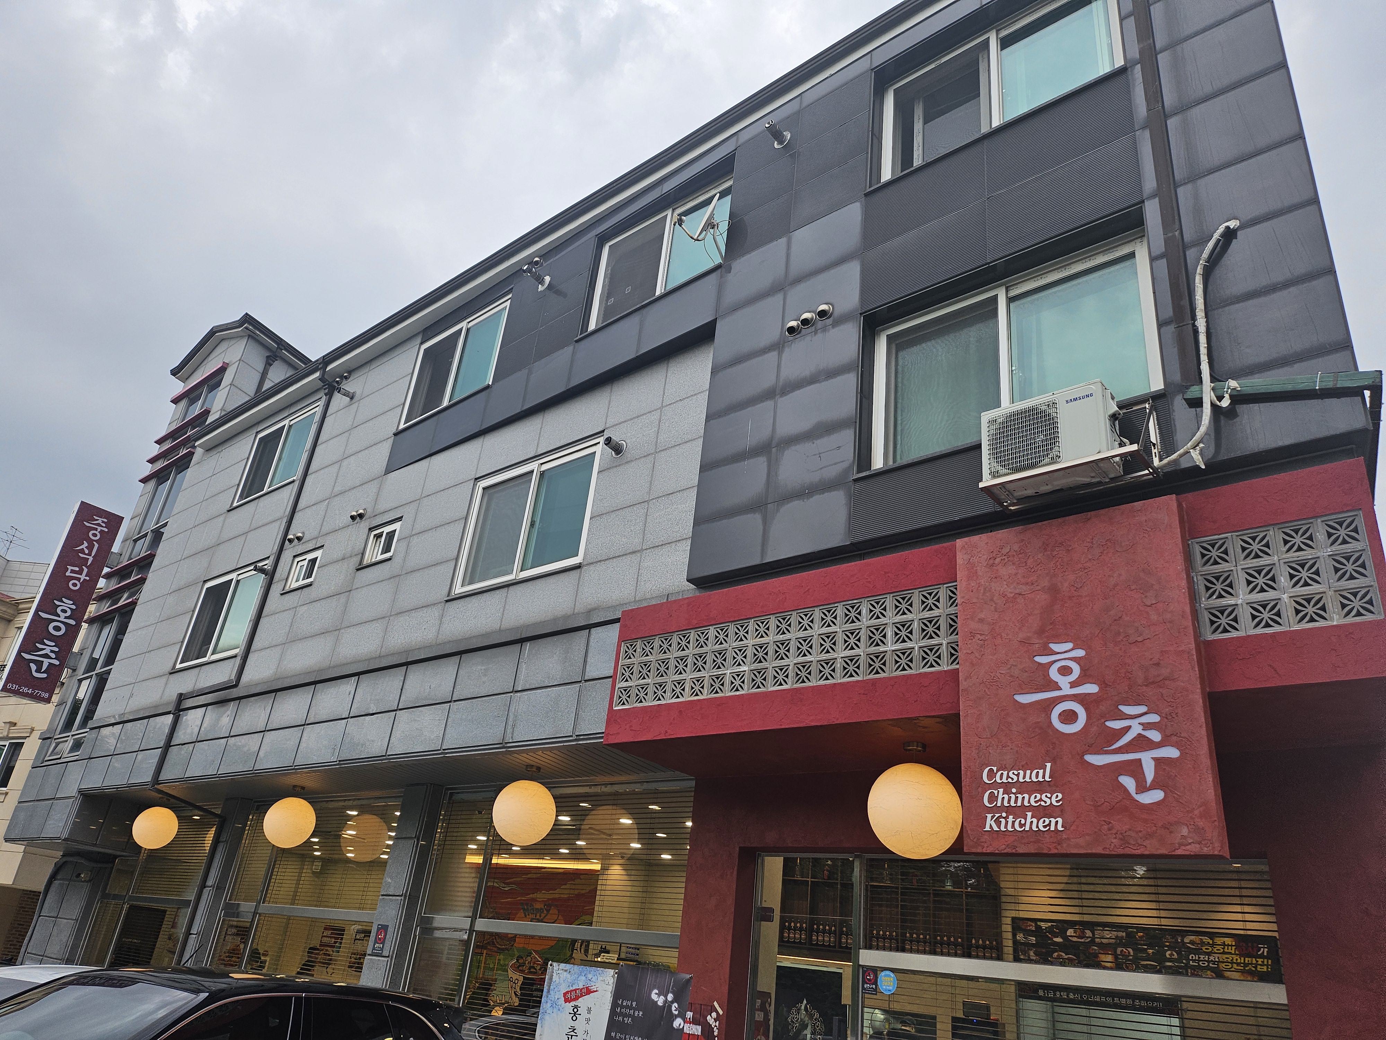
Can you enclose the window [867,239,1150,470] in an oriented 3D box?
[{"bbox_3d":[2.344,-1.121,7.192,2.204,1.513,0.130,-15,-33,38],"label":"window"}]

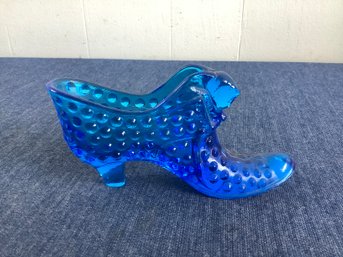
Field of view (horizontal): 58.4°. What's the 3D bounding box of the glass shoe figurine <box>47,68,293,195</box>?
[{"bbox_3d":[0.001,0.001,0.186,0.149,0.074,0.050,2,25,5],"label":"glass shoe figurine"}]

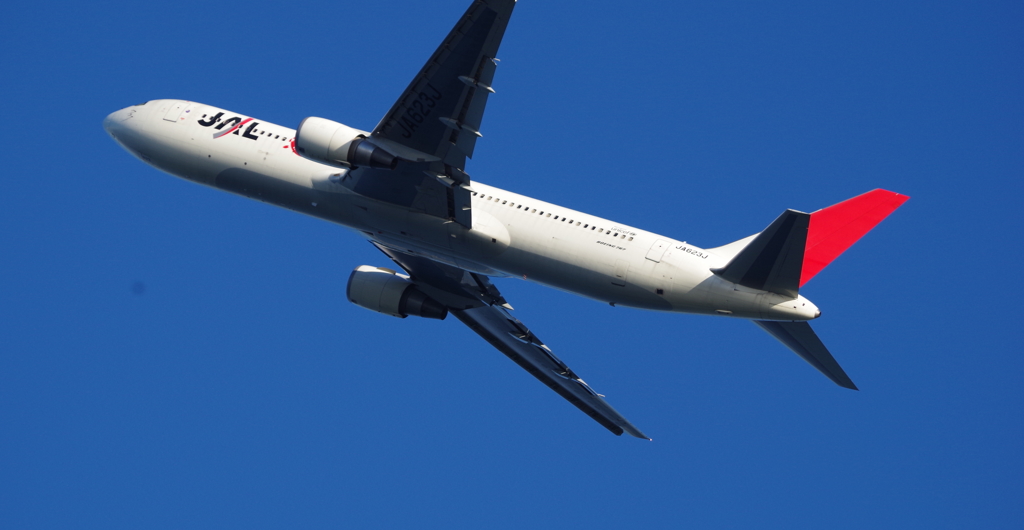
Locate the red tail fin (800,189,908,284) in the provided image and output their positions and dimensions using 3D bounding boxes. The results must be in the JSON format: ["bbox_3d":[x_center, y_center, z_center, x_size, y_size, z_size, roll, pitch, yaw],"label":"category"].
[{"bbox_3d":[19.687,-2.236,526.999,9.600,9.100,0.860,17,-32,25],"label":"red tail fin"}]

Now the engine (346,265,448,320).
[{"bbox_3d":[-7.487,2.167,540.779,6.800,3.000,2.900,17,-32,25],"label":"engine"}]

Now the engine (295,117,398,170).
[{"bbox_3d":[-10.604,-7.534,528.443,6.800,3.000,2.900,17,-32,25],"label":"engine"}]

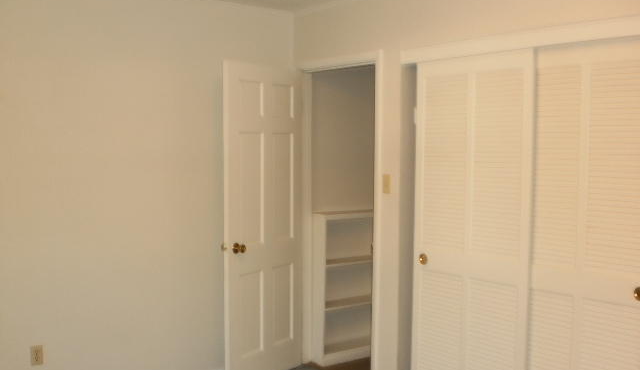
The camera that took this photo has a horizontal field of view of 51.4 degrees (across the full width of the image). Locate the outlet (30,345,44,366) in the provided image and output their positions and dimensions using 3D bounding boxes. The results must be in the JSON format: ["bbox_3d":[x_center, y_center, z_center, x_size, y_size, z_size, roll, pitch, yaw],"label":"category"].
[{"bbox_3d":[-1.531,0.929,3.613,0.072,0.115,0.015,-2,4,-37],"label":"outlet"}]

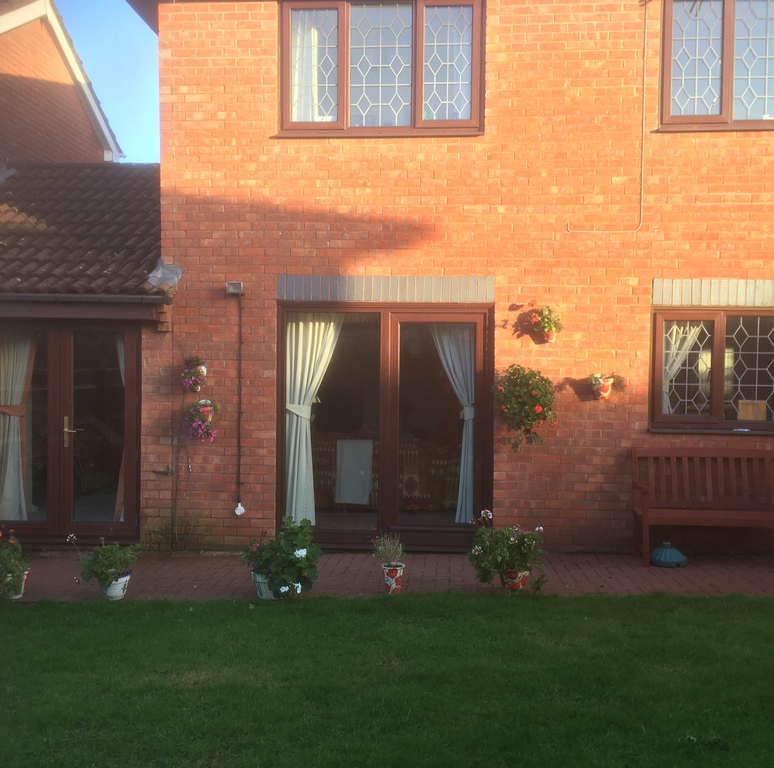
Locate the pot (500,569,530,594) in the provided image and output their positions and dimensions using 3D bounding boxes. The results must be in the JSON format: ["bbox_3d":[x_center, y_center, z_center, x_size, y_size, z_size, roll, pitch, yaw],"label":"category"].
[{"bbox_3d":[0.895,1.383,6.013,0.207,0.180,0.207,1,2,5],"label":"pot"}]

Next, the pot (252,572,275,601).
[{"bbox_3d":[-0.818,1.401,6.026,0.240,0.190,0.240,1,2,0],"label":"pot"}]

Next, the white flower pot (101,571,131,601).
[{"bbox_3d":[-1.895,1.393,5.978,0.235,0.185,0.235,1,2,0],"label":"white flower pot"}]

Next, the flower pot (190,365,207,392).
[{"bbox_3d":[-1.611,-0.047,7.314,0.160,0.210,0.155,1,2,5],"label":"flower pot"}]

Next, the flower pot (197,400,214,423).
[{"bbox_3d":[-1.551,0.236,7.327,0.140,0.170,0.140,1,2,5],"label":"flower pot"}]

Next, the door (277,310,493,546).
[{"bbox_3d":[-0.024,0.372,7.362,1.850,2.100,0.120,1,2,5],"label":"door"}]

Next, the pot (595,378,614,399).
[{"bbox_3d":[1.783,0.045,7.024,0.155,0.175,0.155,1,2,5],"label":"pot"}]

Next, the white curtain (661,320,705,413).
[{"bbox_3d":[2.498,-0.123,7.278,0.400,0.850,0.120,1,2,5],"label":"white curtain"}]

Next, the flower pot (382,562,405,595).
[{"bbox_3d":[0.047,1.383,6.069,0.162,0.200,0.162,1,2,0],"label":"flower pot"}]

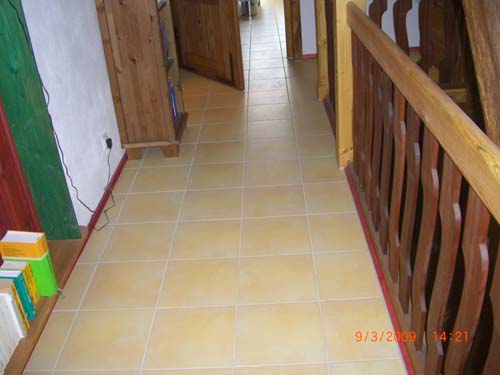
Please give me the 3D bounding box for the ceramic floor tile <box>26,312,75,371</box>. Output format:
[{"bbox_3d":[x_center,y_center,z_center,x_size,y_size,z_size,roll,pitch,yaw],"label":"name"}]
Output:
[{"bbox_3d":[-0.719,0.562,2.004,0.088,0.010,0.306,-3,28,3],"label":"ceramic floor tile"}]

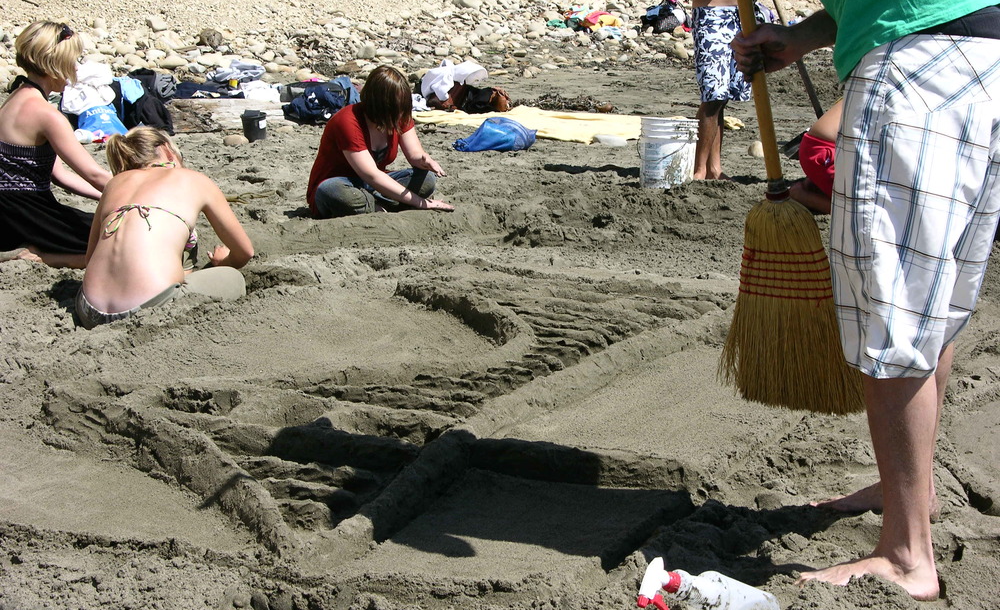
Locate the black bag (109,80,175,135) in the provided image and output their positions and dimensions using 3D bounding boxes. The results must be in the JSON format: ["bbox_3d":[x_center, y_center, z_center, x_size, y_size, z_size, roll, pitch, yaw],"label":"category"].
[{"bbox_3d":[-2.306,-1.273,13.736,0.410,0.340,0.300,0,10,-5],"label":"black bag"}]

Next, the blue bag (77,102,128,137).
[{"bbox_3d":[-2.531,-1.184,13.565,0.310,0.215,0.200,-1,10,-8],"label":"blue bag"}]

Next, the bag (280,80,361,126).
[{"bbox_3d":[-1.237,-1.405,14.730,0.520,0.300,0.360,1,10,0],"label":"bag"}]

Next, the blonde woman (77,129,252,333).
[{"bbox_3d":[-1.143,-0.284,7.213,0.540,0.645,0.630,6,11,28],"label":"blonde woman"}]

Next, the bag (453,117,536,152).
[{"bbox_3d":[-0.032,-1.050,13.049,0.500,0.190,0.300,1,10,0],"label":"bag"}]

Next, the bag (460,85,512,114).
[{"bbox_3d":[-0.106,-1.511,15.781,0.350,0.190,0.250,1,10,0],"label":"bag"}]

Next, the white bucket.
[{"bbox_3d":[0.873,-0.779,11.050,0.300,0.370,0.300,2,10,0],"label":"white bucket"}]

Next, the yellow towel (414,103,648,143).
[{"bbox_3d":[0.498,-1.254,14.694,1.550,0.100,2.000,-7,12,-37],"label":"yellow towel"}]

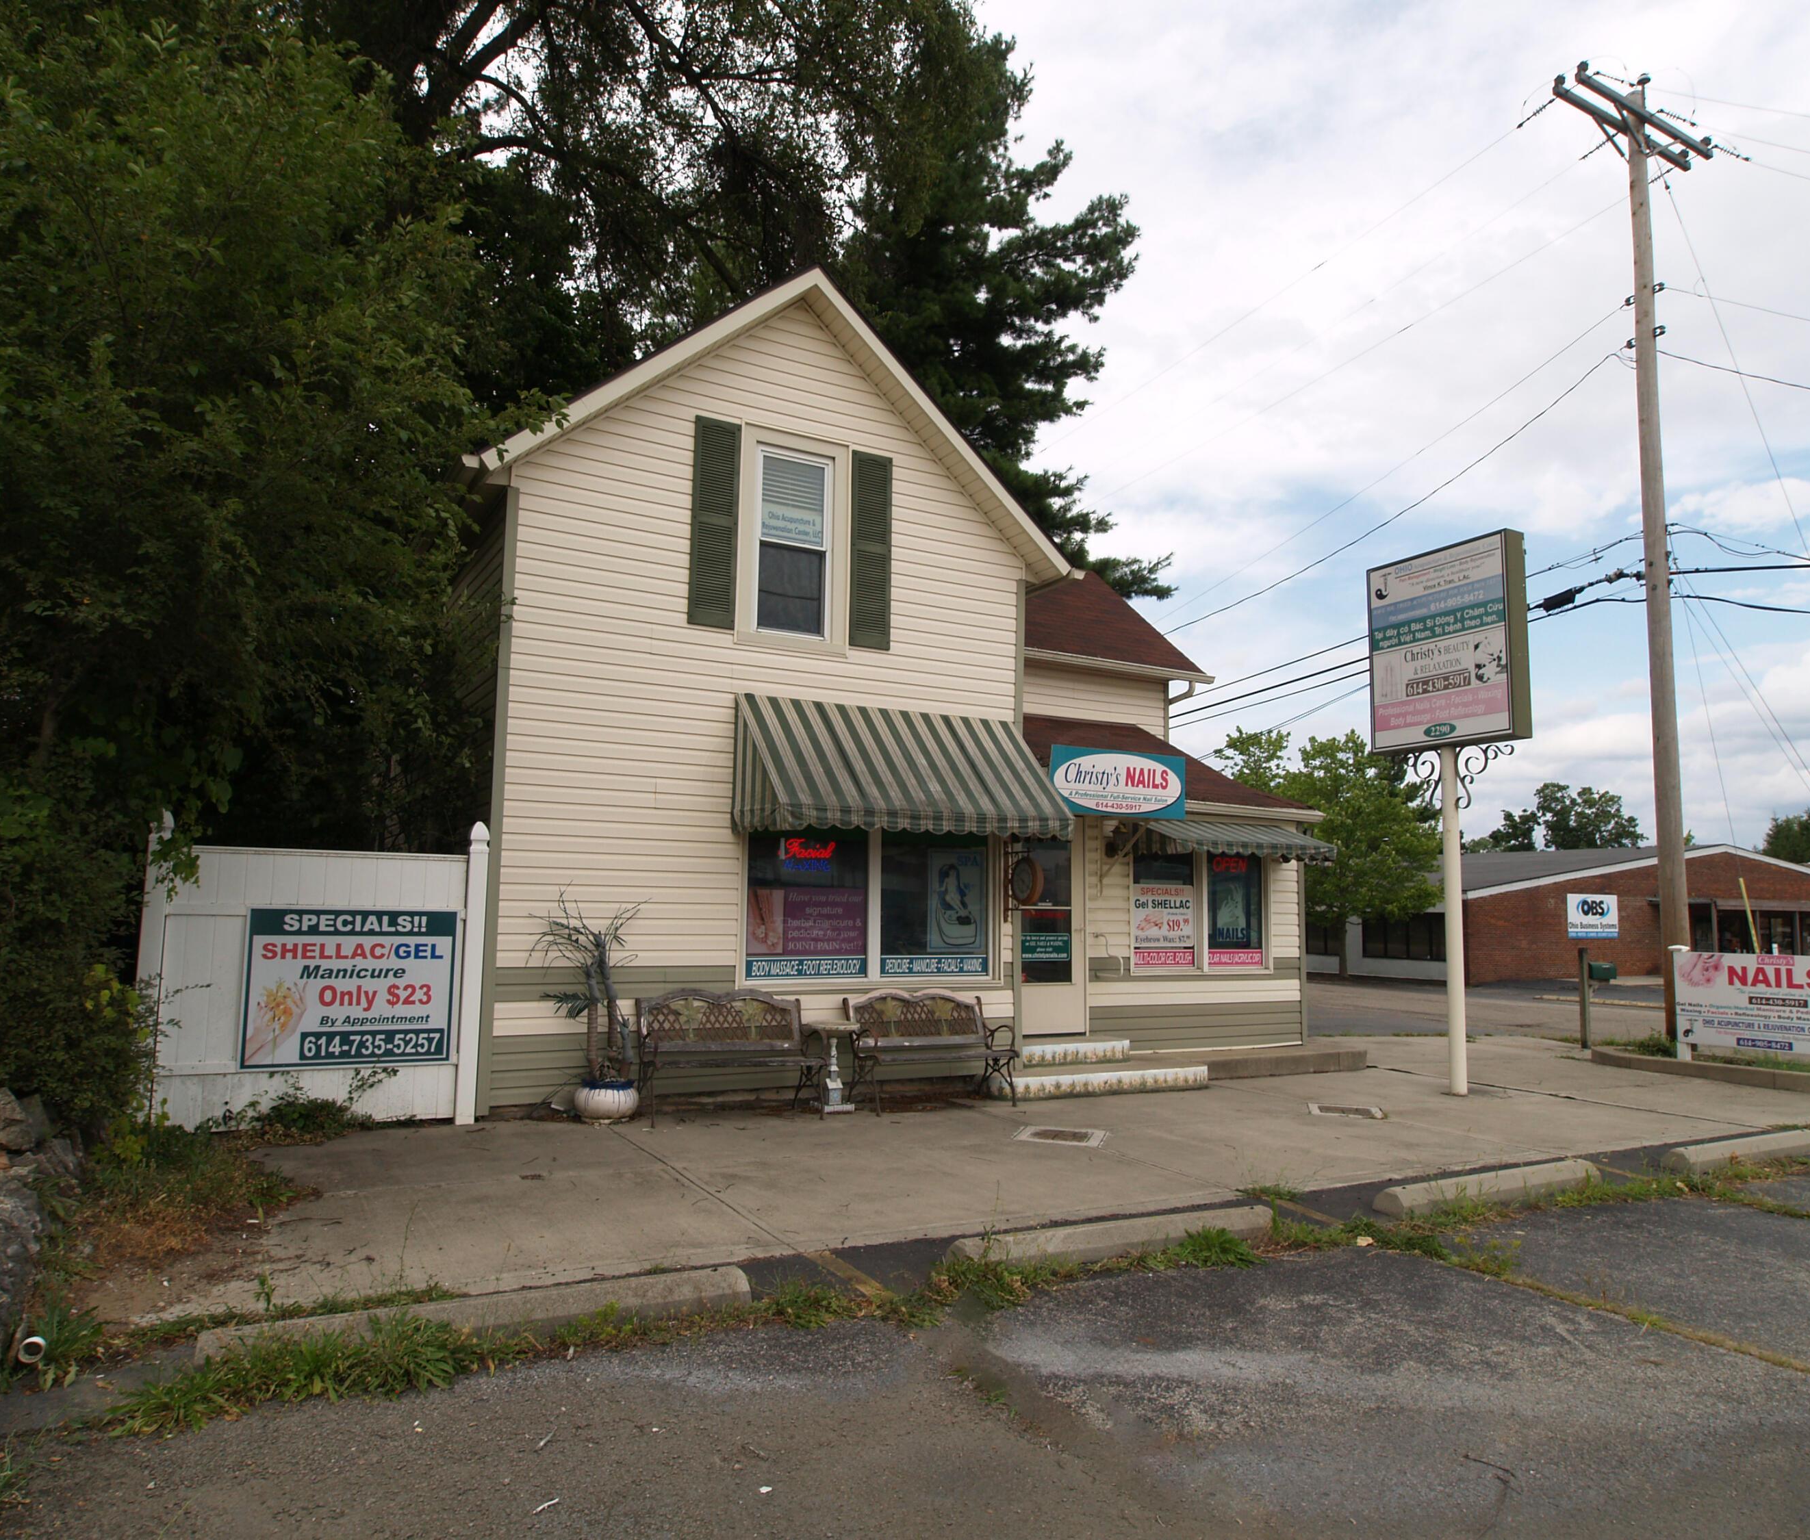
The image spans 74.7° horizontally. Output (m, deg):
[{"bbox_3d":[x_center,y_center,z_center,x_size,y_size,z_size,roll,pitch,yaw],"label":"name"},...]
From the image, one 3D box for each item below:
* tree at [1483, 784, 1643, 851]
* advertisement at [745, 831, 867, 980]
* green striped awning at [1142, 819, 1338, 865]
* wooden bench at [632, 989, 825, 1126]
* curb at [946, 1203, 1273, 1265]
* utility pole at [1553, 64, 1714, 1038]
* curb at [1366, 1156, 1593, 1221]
[{"bbox_3d":[35.567,5.363,64.392,8.200,9.305,7.800,-3,-8,29],"label":"tree"},{"bbox_3d":[-0.751,1.058,9.287,1.043,1.143,0.050,5,-8,-29],"label":"advertisement"},{"bbox_3d":[3.655,0.776,13.114,2.180,0.480,0.840,5,-8,-28],"label":"green striped awning"},{"bbox_3d":[-1.327,2.168,9.051,1.310,0.918,0.660,3,-8,-18],"label":"wooden bench"},{"bbox_3d":[0.973,2.142,5.423,1.750,0.130,0.200,4,-8,-27],"label":"curb"},{"bbox_3d":[9.278,-2.896,14.725,3.000,12.313,0.500,5,-7,-28],"label":"utility pole"},{"bbox_3d":[3.421,2.424,6.914,1.820,0.130,0.200,5,-8,-30],"label":"curb"}]

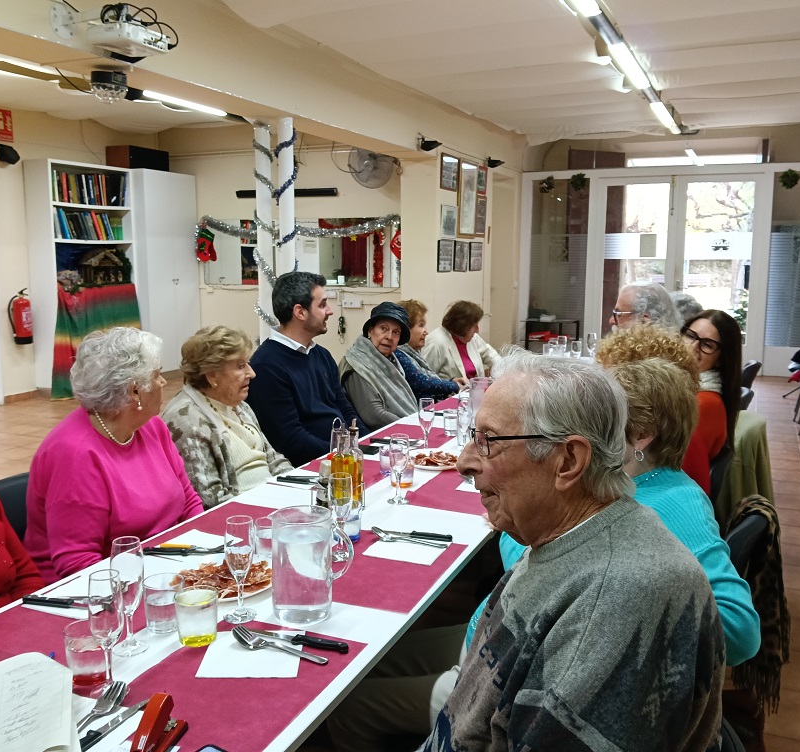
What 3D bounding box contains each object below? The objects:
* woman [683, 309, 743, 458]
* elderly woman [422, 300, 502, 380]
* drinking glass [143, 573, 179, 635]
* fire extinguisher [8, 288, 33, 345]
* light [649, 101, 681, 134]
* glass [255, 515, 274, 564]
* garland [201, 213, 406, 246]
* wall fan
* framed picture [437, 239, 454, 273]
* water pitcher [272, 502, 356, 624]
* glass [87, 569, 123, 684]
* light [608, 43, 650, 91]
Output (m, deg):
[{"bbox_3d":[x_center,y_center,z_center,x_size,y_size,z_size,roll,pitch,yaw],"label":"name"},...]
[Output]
[{"bbox_3d":[0.988,0.380,2.998,0.680,1.260,0.480,2,9,14],"label":"woman"},{"bbox_3d":[0.419,0.174,4.425,0.700,1.180,0.520,4,9,24],"label":"elderly woman"},{"bbox_3d":[-0.465,0.448,1.529,0.080,0.096,0.080,0,9,0],"label":"drinking glass"},{"bbox_3d":[-3.724,-0.585,7.648,0.170,0.540,0.180,4,10,24],"label":"fire extinguisher"},{"bbox_3d":[2.727,-2.653,8.004,0.110,0.090,1.650,4,10,24],"label":"light"},{"bbox_3d":[-0.308,0.395,1.865,0.080,0.096,0.080,4,10,24],"label":"glass"},{"bbox_3d":[-1.199,-1.646,8.653,2.620,0.330,0.100,4,9,24],"label":"garland"},{"bbox_3d":[-0.290,-2.106,7.897,0.440,0.440,0.310,2,9,12],"label":"wall fan"},{"bbox_3d":[0.456,-1.201,7.847,0.030,0.315,0.410,4,9,24],"label":"framed picture"},{"bbox_3d":[-0.169,0.358,1.489,0.168,0.200,0.113,-2,9,-11],"label":"water pitcher"},{"bbox_3d":[-0.489,0.429,1.299,0.065,0.206,0.065,4,10,24],"label":"glass"},{"bbox_3d":[1.757,-2.310,5.901,0.110,0.080,1.480,4,9,24],"label":"light"}]

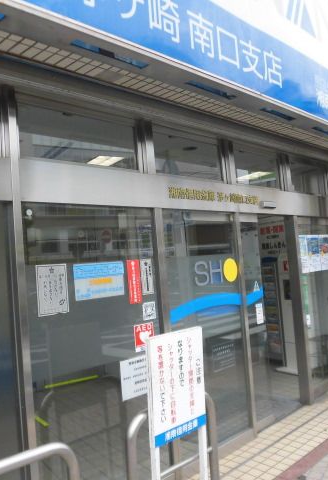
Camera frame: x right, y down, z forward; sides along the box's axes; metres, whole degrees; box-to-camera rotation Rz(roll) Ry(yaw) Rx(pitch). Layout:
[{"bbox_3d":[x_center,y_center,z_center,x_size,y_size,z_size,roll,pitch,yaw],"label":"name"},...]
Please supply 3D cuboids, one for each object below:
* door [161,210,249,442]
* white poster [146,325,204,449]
[{"bbox_3d":[0.394,0.743,3.722,0.060,1.990,0.967,-7,-4,45],"label":"door"},{"bbox_3d":[0.083,0.864,2.671,0.040,0.610,0.455,-7,-4,45],"label":"white poster"}]

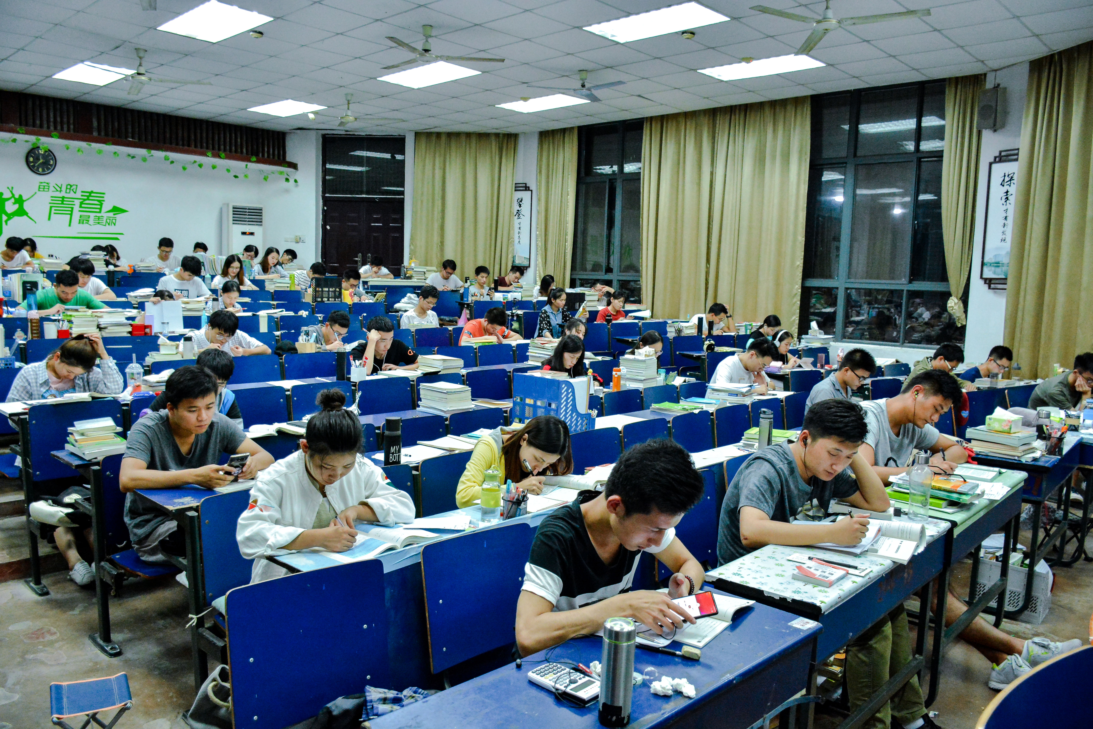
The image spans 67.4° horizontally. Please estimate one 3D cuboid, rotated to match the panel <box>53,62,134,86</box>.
[{"bbox_3d":[-5.069,-3.281,9.229,1.190,0.060,0.590,7,8,43],"label":"panel"}]

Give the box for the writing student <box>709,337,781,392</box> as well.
[{"bbox_3d":[1.484,0.395,6.205,0.700,1.200,0.520,7,9,43],"label":"writing student"}]

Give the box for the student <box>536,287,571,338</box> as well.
[{"bbox_3d":[0.094,-0.388,10.007,0.470,1.117,0.680,-3,7,-36],"label":"student"}]

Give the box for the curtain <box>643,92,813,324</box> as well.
[{"bbox_3d":[2.113,-1.681,10.284,2.298,3.000,0.200,6,8,40],"label":"curtain"}]

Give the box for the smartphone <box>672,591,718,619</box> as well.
[{"bbox_3d":[0.358,0.635,2.130,0.155,0.010,0.075,-14,31,3],"label":"smartphone"}]

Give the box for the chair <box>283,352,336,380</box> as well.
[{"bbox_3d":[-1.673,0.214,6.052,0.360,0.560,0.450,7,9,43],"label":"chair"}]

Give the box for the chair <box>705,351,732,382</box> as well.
[{"bbox_3d":[1.848,0.281,8.107,0.460,0.780,0.450,-3,7,-35],"label":"chair"}]

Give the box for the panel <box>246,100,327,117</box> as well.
[{"bbox_3d":[-3.489,-3.453,11.007,1.200,0.080,0.600,7,8,43],"label":"panel"}]

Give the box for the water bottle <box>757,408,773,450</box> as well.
[{"bbox_3d":[1.156,0.341,4.304,0.073,0.234,0.075,7,8,43],"label":"water bottle"}]

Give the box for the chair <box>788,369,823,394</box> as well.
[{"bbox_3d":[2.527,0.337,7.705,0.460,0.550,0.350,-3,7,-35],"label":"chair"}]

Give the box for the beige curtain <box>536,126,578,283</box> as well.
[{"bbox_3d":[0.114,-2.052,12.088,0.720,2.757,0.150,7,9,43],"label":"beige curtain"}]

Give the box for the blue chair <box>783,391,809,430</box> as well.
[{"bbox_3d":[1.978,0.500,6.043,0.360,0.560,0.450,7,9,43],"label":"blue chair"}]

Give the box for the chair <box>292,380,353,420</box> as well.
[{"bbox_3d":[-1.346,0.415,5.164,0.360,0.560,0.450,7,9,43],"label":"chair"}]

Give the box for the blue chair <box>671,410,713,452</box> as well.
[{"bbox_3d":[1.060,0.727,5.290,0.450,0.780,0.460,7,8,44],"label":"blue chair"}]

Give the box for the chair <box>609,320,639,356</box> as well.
[{"bbox_3d":[1.052,-0.096,9.888,0.470,0.790,0.420,-3,7,-33],"label":"chair"}]

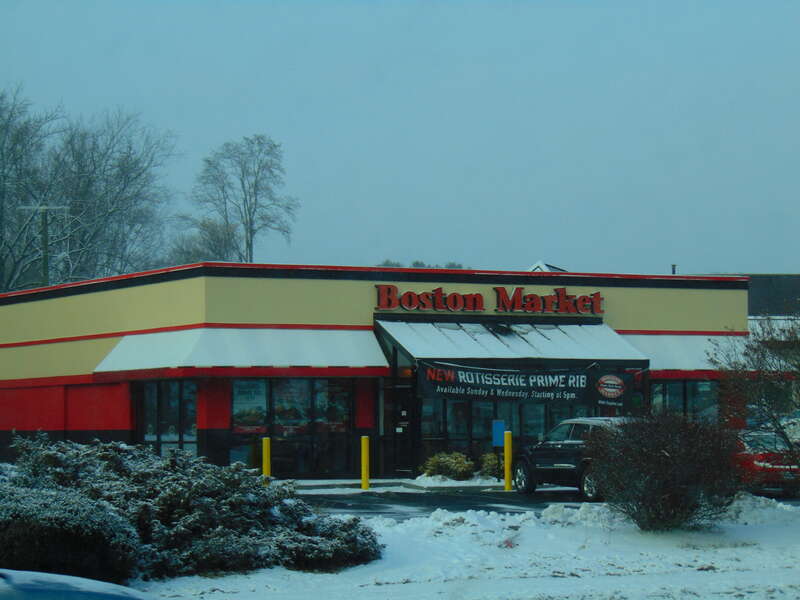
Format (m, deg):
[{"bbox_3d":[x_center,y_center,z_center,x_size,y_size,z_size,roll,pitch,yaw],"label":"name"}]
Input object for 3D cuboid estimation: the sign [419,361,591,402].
[{"bbox_3d":[2.631,1.954,58.425,5.064,0.982,0.080,1,-4,-28],"label":"sign"}]

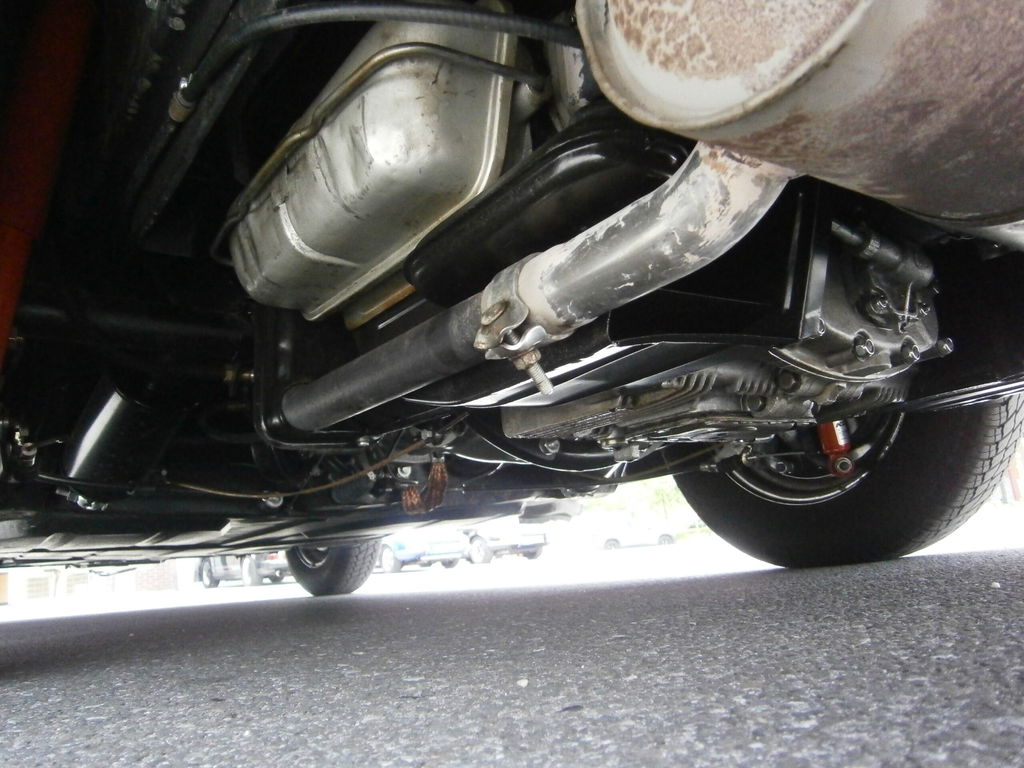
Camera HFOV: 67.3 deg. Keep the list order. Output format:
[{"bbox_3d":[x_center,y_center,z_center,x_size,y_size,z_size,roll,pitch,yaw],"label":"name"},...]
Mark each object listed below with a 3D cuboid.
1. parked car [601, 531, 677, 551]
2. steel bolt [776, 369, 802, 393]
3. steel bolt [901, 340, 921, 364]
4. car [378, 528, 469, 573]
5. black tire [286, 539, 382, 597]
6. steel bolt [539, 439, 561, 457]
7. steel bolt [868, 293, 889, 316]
[{"bbox_3d":[5.205,6.425,33.500,4.300,1.520,1.780,-1,-14,-22],"label":"parked car"},{"bbox_3d":[0.213,-0.003,0.590,0.012,0.017,0.017,3,-15,-35],"label":"steel bolt"},{"bbox_3d":[0.303,-0.024,0.585,0.015,0.015,0.011,3,-15,-35],"label":"steel bolt"},{"bbox_3d":[-2.910,3.780,18.500,1.720,1.420,4.400,3,-15,-35],"label":"car"},{"bbox_3d":[-0.730,0.517,3.070,0.175,0.640,0.640,3,-15,-35],"label":"black tire"},{"bbox_3d":[0.040,0.067,0.810,0.019,0.019,0.013,3,-15,-35],"label":"steel bolt"},{"bbox_3d":[0.280,-0.061,0.585,0.015,0.015,0.011,3,-15,-35],"label":"steel bolt"}]

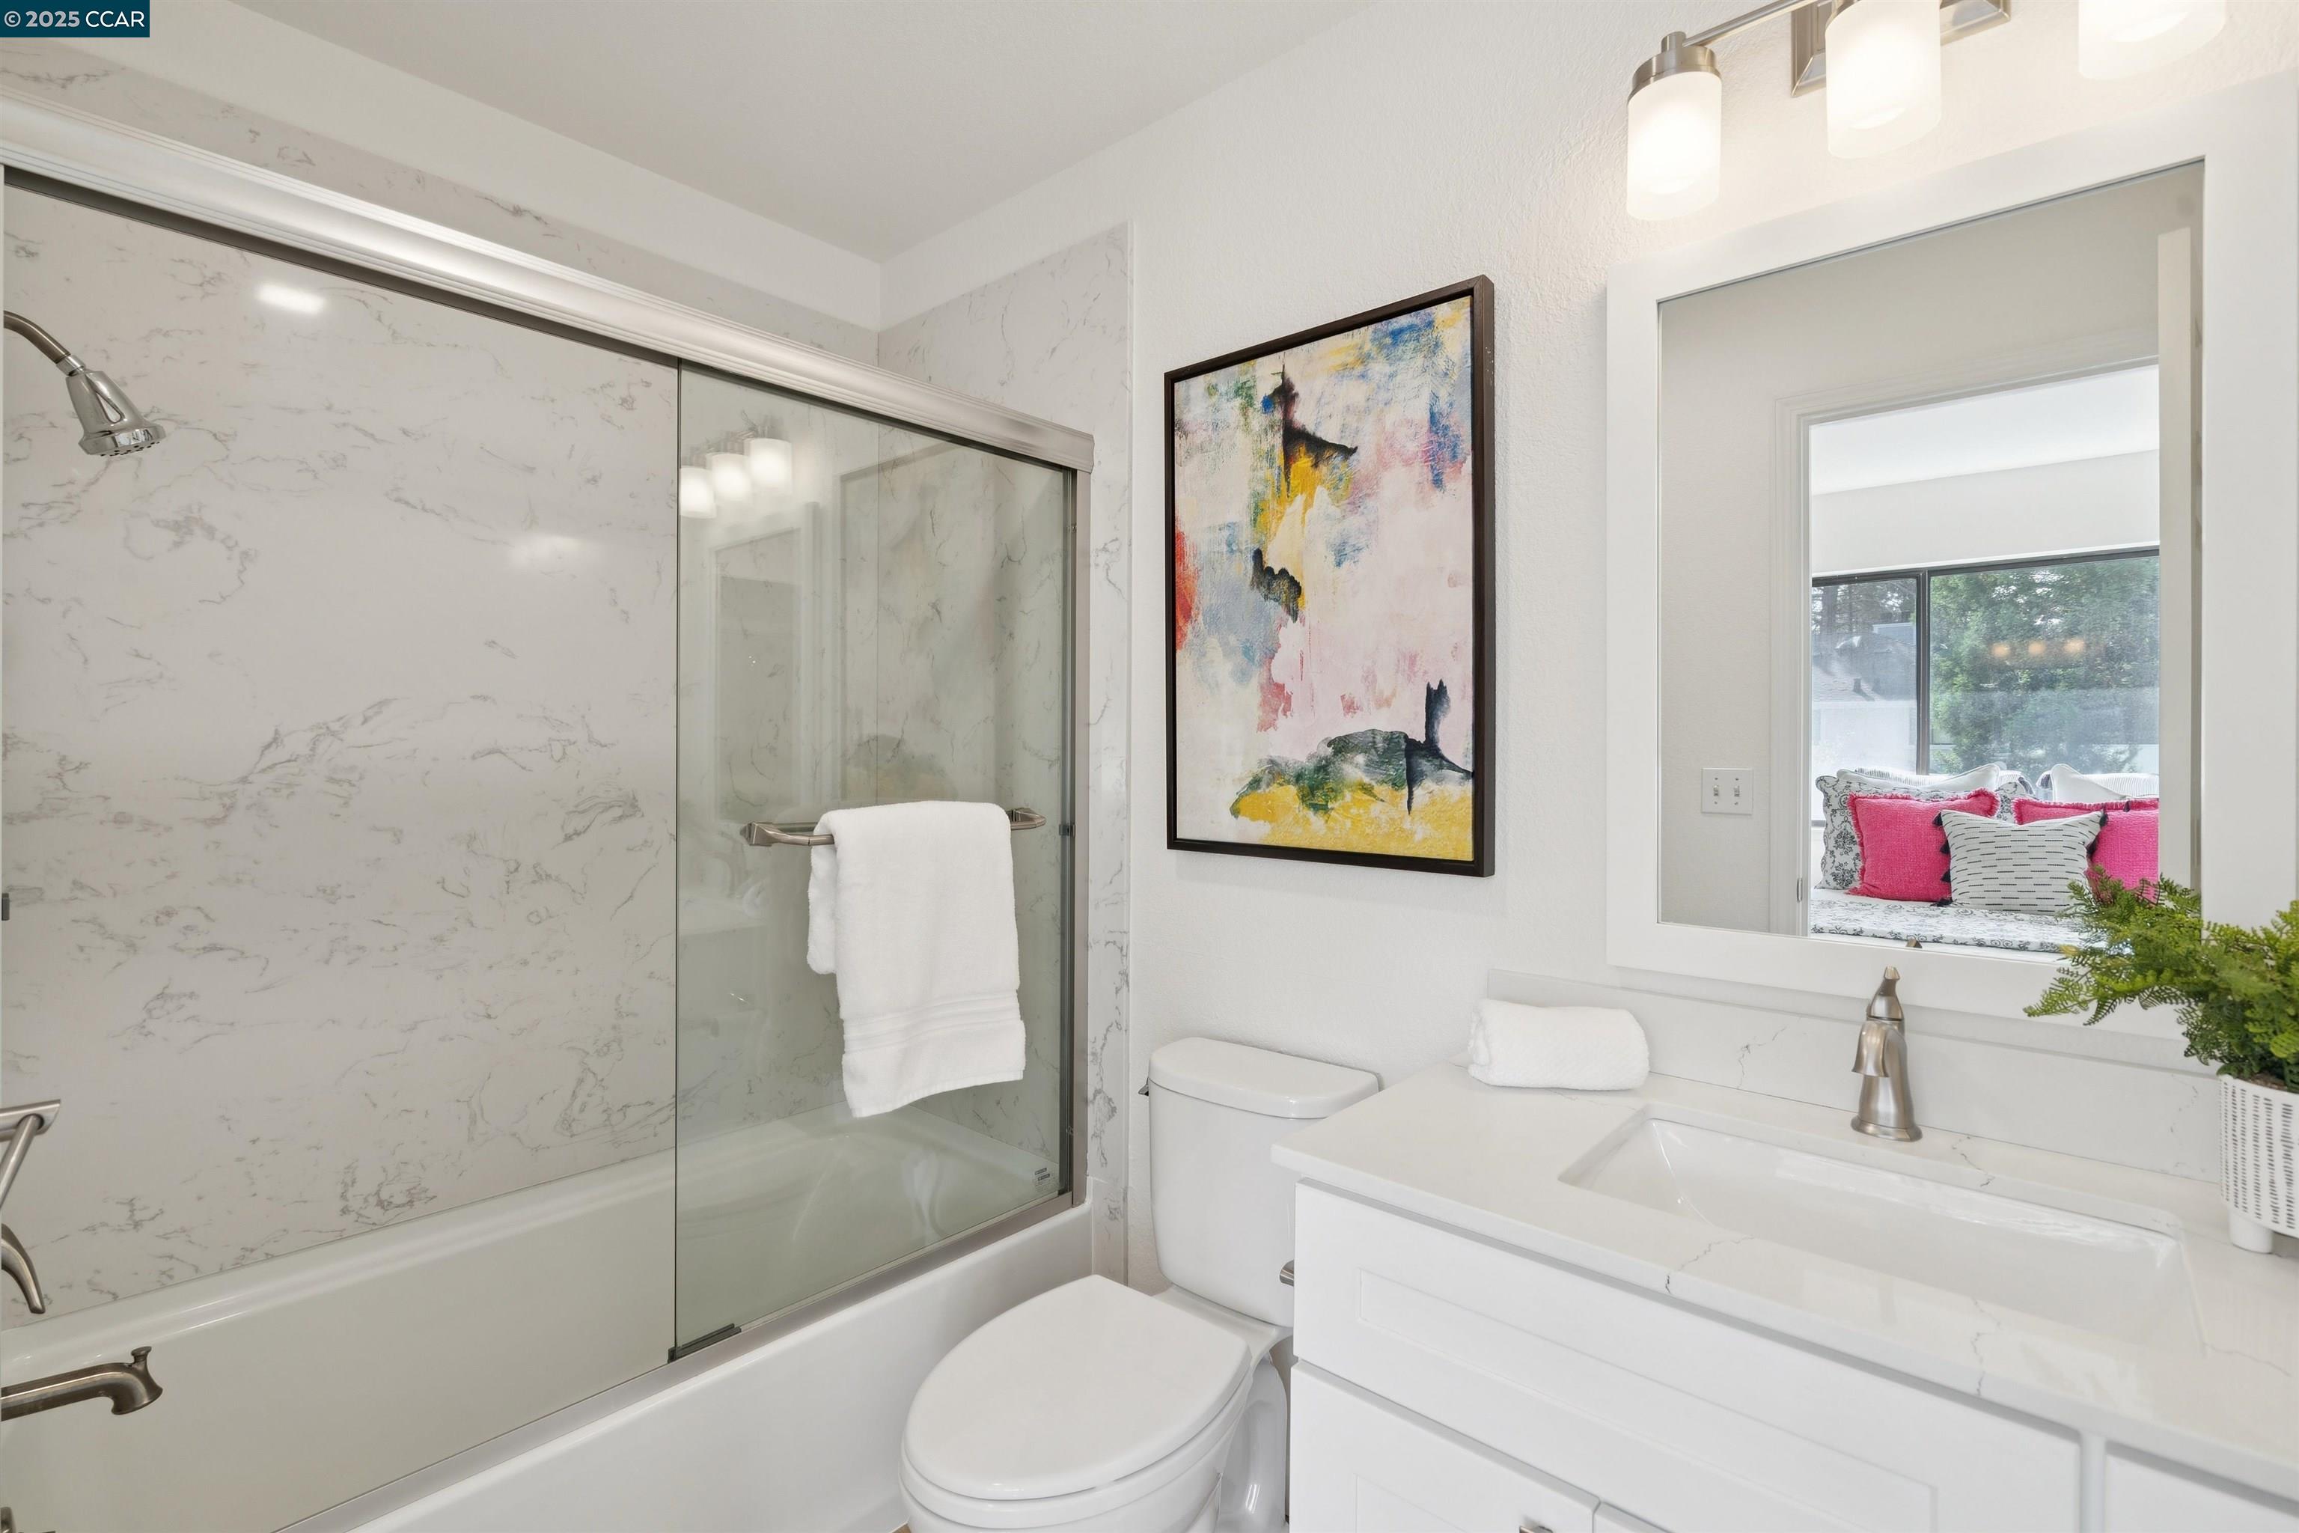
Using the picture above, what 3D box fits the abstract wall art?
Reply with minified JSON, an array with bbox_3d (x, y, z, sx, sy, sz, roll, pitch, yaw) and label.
[{"bbox_3d":[0.263,-0.270,1.646,0.589,0.846,0.037,0,0,42],"label":"abstract wall art"}]

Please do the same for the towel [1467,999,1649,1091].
[{"bbox_3d":[0.497,0.345,1.257,0.195,0.098,0.108,0,0,4],"label":"towel"}]

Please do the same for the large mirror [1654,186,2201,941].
[{"bbox_3d":[0.829,-0.195,1.143,0.495,0.795,0.030,0,0,42],"label":"large mirror"}]

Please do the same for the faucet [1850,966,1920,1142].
[{"bbox_3d":[0.764,0.308,1.067,0.060,0.173,0.155,0,0,42],"label":"faucet"}]

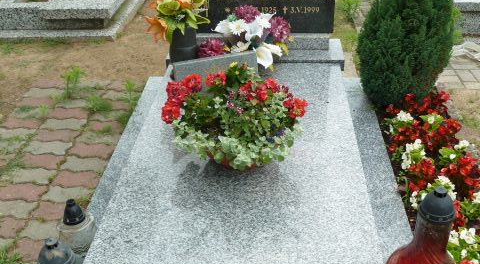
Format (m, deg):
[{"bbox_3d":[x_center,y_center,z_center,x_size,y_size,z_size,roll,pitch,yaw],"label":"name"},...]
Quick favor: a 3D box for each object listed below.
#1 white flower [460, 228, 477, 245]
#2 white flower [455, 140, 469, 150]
[{"bbox_3d":[0.714,0.326,1.675,0.050,0.050,0.050,0,32,4],"label":"white flower"},{"bbox_3d":[0.926,0.057,2.243,0.060,0.040,0.050,0,31,4],"label":"white flower"}]

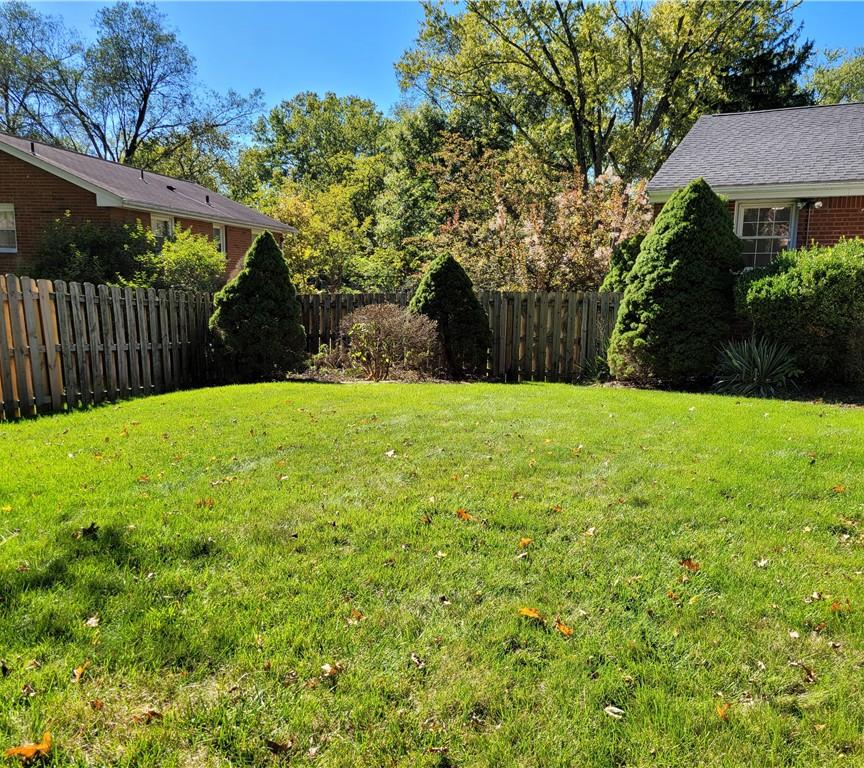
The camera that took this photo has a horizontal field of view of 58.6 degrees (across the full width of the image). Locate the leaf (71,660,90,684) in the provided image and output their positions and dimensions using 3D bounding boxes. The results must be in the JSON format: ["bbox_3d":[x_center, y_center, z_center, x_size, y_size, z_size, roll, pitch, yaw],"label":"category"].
[{"bbox_3d":[-1.426,1.167,3.119,0.065,0.040,0.100,-3,9,-26],"label":"leaf"}]

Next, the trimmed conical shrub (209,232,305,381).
[{"bbox_3d":[-3.156,-1.419,13.800,1.694,2.552,1.694,-1,8,-13],"label":"trimmed conical shrub"}]

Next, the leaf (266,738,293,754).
[{"bbox_3d":[-0.510,1.217,2.582,0.090,0.035,0.060,-1,8,-12],"label":"leaf"}]

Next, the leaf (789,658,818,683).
[{"bbox_3d":[1.471,1.133,3.045,0.110,0.040,0.090,5,9,27],"label":"leaf"}]

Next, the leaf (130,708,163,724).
[{"bbox_3d":[-1.032,1.202,2.781,0.115,0.035,0.075,-3,9,-21],"label":"leaf"}]

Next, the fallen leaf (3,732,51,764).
[{"bbox_3d":[-1.356,1.220,2.590,0.150,0.050,0.100,-4,9,-29],"label":"fallen leaf"}]

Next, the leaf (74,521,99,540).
[{"bbox_3d":[-2.268,0.960,5.047,0.120,0.050,0.110,-3,9,-25],"label":"leaf"}]

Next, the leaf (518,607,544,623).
[{"bbox_3d":[0.469,1.086,3.626,0.115,0.035,0.080,2,8,8],"label":"leaf"}]

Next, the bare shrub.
[{"bbox_3d":[-0.758,-0.773,13.800,1.826,1.365,1.680,0,8,-3],"label":"bare shrub"}]

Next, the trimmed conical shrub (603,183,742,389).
[{"bbox_3d":[3.723,-1.571,11.700,1.997,3.021,1.997,3,8,17],"label":"trimmed conical shrub"}]

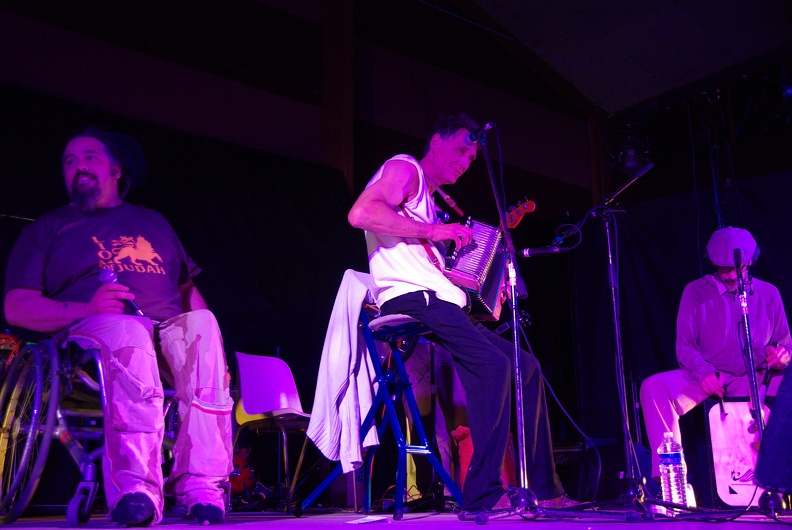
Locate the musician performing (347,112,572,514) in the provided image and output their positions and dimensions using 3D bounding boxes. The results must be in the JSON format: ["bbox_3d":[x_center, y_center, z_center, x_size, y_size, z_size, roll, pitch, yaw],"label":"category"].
[{"bbox_3d":[0.222,0.158,3.365,0.700,1.440,0.550,-6,-13,21],"label":"musician performing"}]

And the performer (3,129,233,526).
[{"bbox_3d":[-0.818,0.165,3.090,0.620,1.330,0.820,6,-14,-28],"label":"performer"}]

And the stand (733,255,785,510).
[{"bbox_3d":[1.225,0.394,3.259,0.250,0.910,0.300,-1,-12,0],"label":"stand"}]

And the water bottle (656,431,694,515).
[{"bbox_3d":[1.039,0.761,3.496,0.090,0.300,0.090,-1,-12,0],"label":"water bottle"}]

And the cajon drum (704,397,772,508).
[{"bbox_3d":[1.519,0.822,4.208,0.300,0.480,0.300,0,-13,-4],"label":"cajon drum"}]

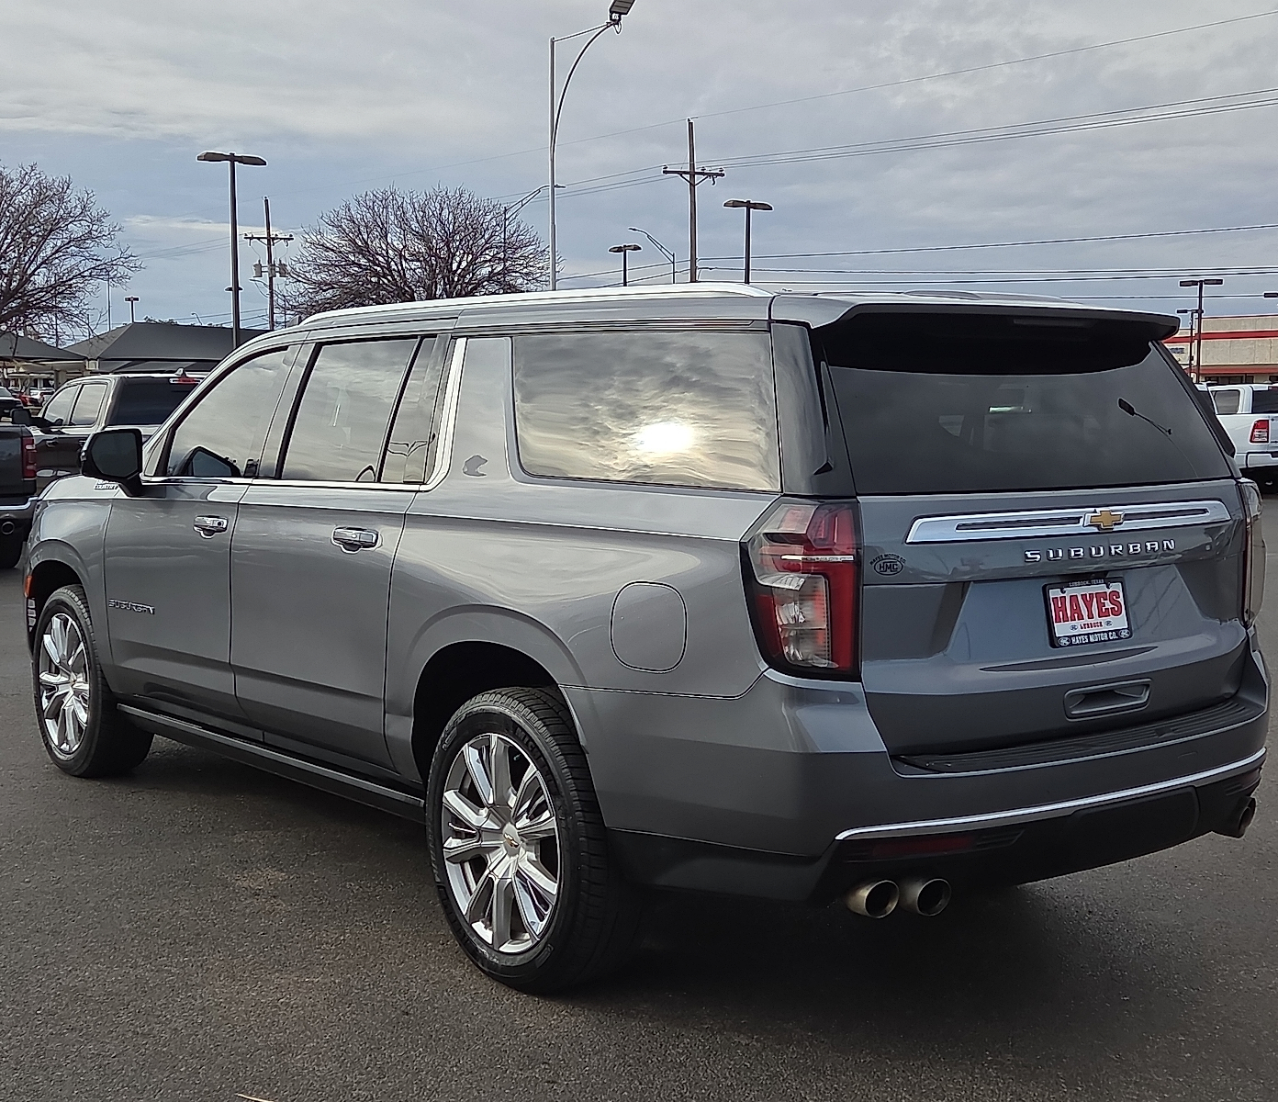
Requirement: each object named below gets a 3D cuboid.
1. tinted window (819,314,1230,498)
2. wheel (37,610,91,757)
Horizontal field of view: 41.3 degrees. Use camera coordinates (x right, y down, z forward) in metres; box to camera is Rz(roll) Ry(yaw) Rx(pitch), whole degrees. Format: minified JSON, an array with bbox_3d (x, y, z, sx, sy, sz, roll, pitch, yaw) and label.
[{"bbox_3d":[1.015,-0.356,4.311,1.470,0.430,0.090,-4,-22,-38],"label":"tinted window"},{"bbox_3d":[-2.402,0.579,7.367,0.220,0.610,0.610,-4,6,-38],"label":"wheel"}]

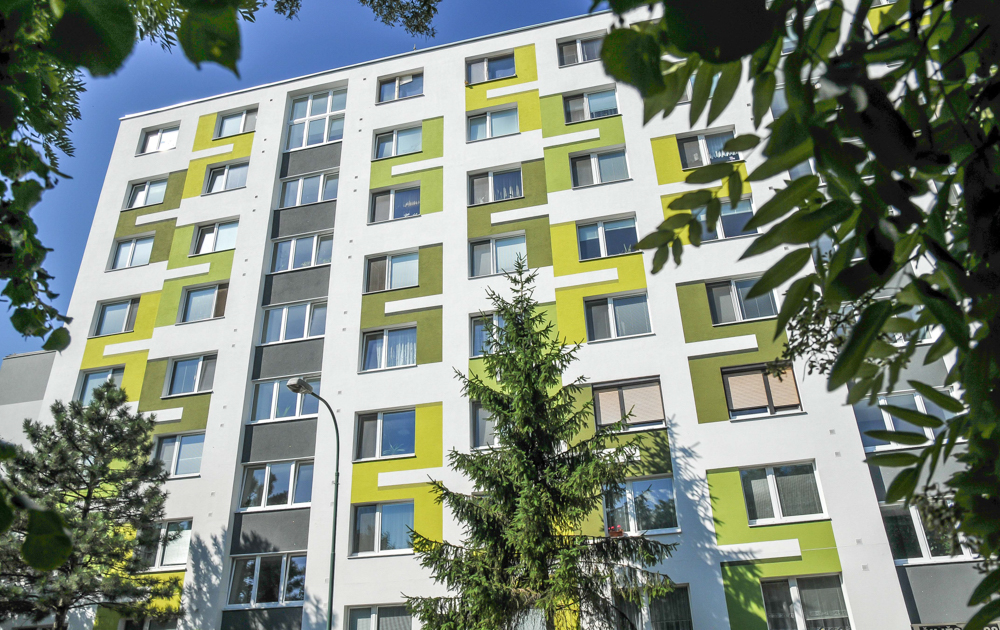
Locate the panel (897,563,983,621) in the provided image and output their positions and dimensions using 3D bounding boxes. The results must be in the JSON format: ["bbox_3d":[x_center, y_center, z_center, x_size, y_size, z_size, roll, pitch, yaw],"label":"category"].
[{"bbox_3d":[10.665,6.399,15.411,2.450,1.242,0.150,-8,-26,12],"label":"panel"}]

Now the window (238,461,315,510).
[{"bbox_3d":[-6.919,5.269,20.739,2.480,1.409,0.198,-8,-26,12],"label":"window"}]

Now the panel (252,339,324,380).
[{"bbox_3d":[-7.106,1.507,22.572,2.688,1.243,0.150,-8,-26,12],"label":"panel"}]

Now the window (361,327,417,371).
[{"bbox_3d":[-3.603,1.097,21.616,1.968,1.550,0.150,-8,-26,12],"label":"window"}]

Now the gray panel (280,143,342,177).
[{"bbox_3d":[-7.409,-6.075,26.218,2.620,1.250,0.140,-8,-26,12],"label":"gray panel"}]

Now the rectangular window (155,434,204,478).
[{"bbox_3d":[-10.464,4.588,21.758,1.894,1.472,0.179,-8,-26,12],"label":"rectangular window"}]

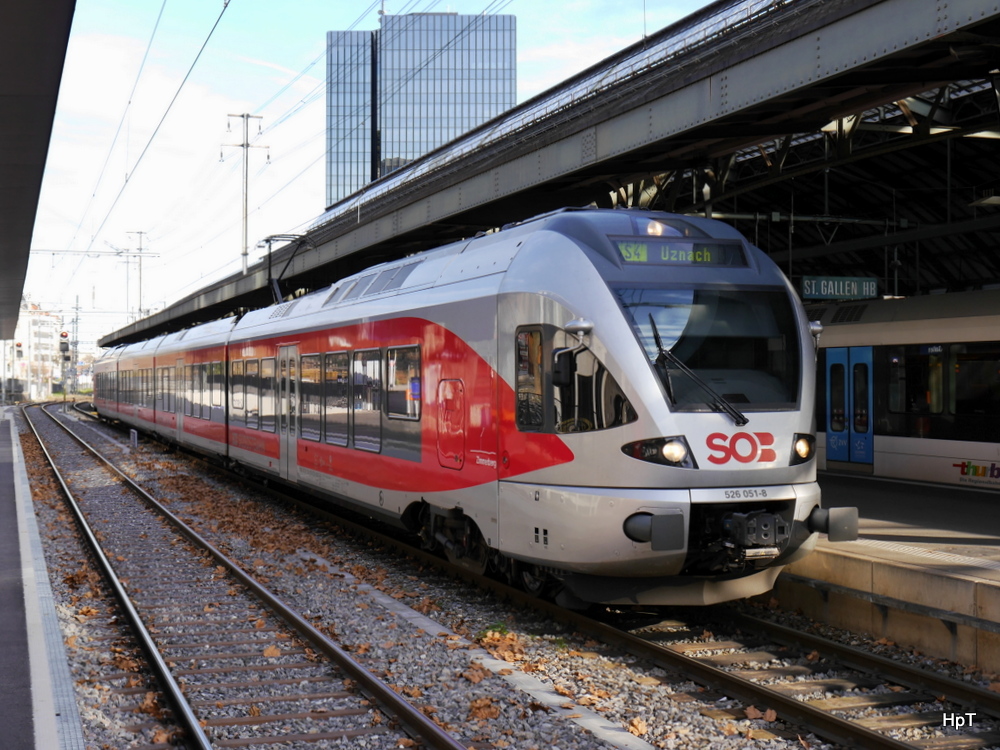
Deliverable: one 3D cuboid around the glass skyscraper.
[{"bbox_3d":[-11.889,-25.062,222.080,28.300,56.600,18.000,0,0,0],"label":"glass skyscraper"}]

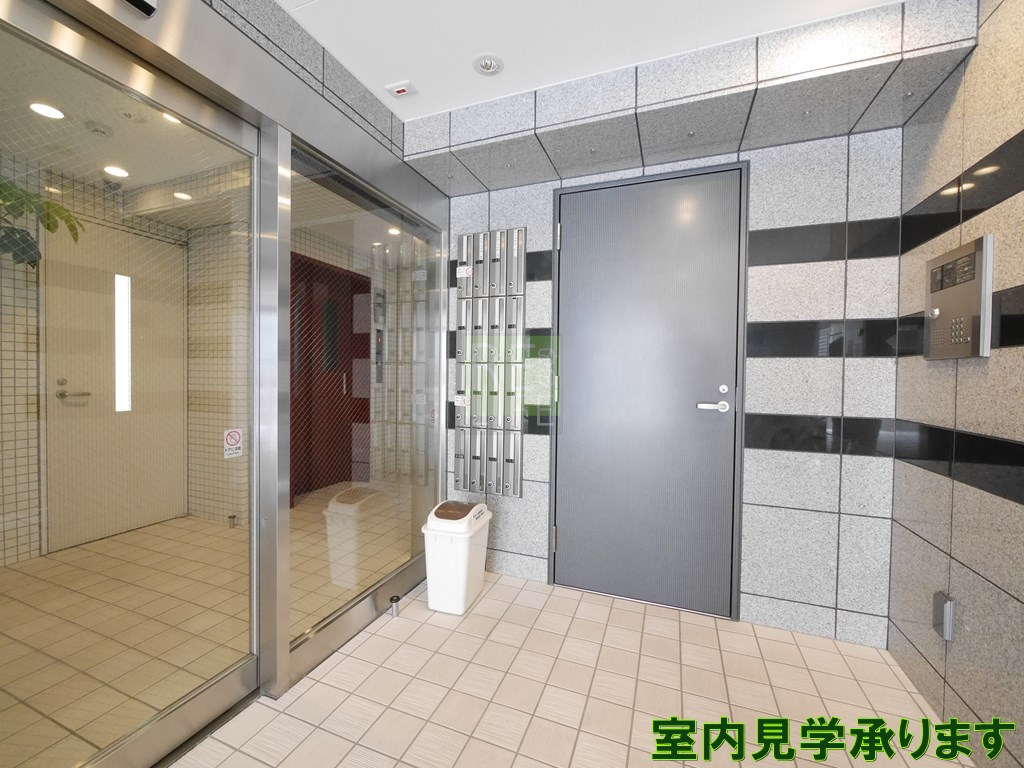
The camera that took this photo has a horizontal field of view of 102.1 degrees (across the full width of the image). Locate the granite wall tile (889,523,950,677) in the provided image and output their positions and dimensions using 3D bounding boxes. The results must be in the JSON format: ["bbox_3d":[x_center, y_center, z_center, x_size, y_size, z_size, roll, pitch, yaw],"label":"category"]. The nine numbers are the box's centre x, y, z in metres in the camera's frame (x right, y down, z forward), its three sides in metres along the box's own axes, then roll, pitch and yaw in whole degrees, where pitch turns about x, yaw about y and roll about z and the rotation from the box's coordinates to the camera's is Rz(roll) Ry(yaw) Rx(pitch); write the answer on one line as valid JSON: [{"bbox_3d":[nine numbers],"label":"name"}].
[{"bbox_3d":[1.473,0.749,1.495,0.020,0.403,0.368,1,1,21],"label":"granite wall tile"}]

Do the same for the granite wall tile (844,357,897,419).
[{"bbox_3d":[1.446,0.014,1.682,0.169,0.242,0.020,1,1,20],"label":"granite wall tile"}]

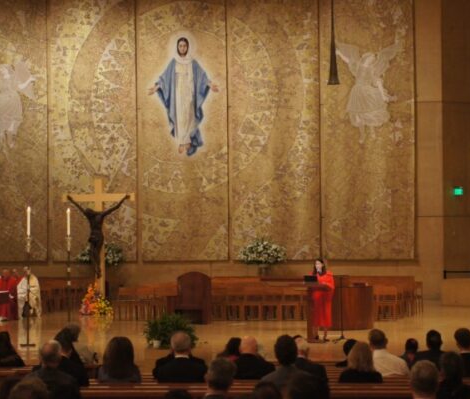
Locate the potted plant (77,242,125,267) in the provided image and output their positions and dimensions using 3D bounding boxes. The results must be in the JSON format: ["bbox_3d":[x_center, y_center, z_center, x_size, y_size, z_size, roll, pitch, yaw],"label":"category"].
[{"bbox_3d":[-3.932,1.635,51.500,1.400,0.750,1.100,-1,-1,3],"label":"potted plant"}]

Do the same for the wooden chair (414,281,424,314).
[{"bbox_3d":[4.829,2.665,47.300,0.500,0.920,0.520,-1,-1,41],"label":"wooden chair"}]

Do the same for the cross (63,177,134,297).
[{"bbox_3d":[-3.640,1.218,46.800,1.920,3.650,0.500,-1,-1,6],"label":"cross"}]

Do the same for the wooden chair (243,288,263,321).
[{"bbox_3d":[0.491,2.765,46.400,0.470,0.890,0.520,-1,-2,12],"label":"wooden chair"}]

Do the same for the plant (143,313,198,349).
[{"bbox_3d":[-1.273,2.585,34.500,1.050,0.710,0.900,-1,-2,0],"label":"plant"}]

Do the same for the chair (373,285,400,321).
[{"bbox_3d":[3.830,2.604,44.200,0.520,0.900,0.530,-1,-1,18],"label":"chair"}]

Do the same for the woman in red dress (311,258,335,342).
[{"bbox_3d":[1.822,2.069,36.000,0.460,1.690,0.370,-1,-1,18],"label":"woman in red dress"}]

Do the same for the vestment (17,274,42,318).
[{"bbox_3d":[-5.442,2.555,46.300,0.560,1.150,0.650,-1,-1,20],"label":"vestment"}]

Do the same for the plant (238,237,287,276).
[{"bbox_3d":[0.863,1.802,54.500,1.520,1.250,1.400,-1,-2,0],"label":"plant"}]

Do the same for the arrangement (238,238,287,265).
[{"bbox_3d":[0.863,1.621,54.500,1.520,0.800,1.350,-1,-2,0],"label":"arrangement"}]

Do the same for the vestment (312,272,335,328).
[{"bbox_3d":[1.832,2.092,36.400,0.540,1.170,0.360,-1,-2,32],"label":"vestment"}]

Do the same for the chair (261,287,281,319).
[{"bbox_3d":[0.985,2.765,46.400,0.470,0.890,0.520,-1,-2,13],"label":"chair"}]

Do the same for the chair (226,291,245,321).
[{"bbox_3d":[0.003,2.776,46.400,0.470,0.890,0.520,-1,-2,12],"label":"chair"}]

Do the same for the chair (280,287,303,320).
[{"bbox_3d":[1.499,2.760,46.400,0.470,0.890,0.520,-1,-2,15],"label":"chair"}]

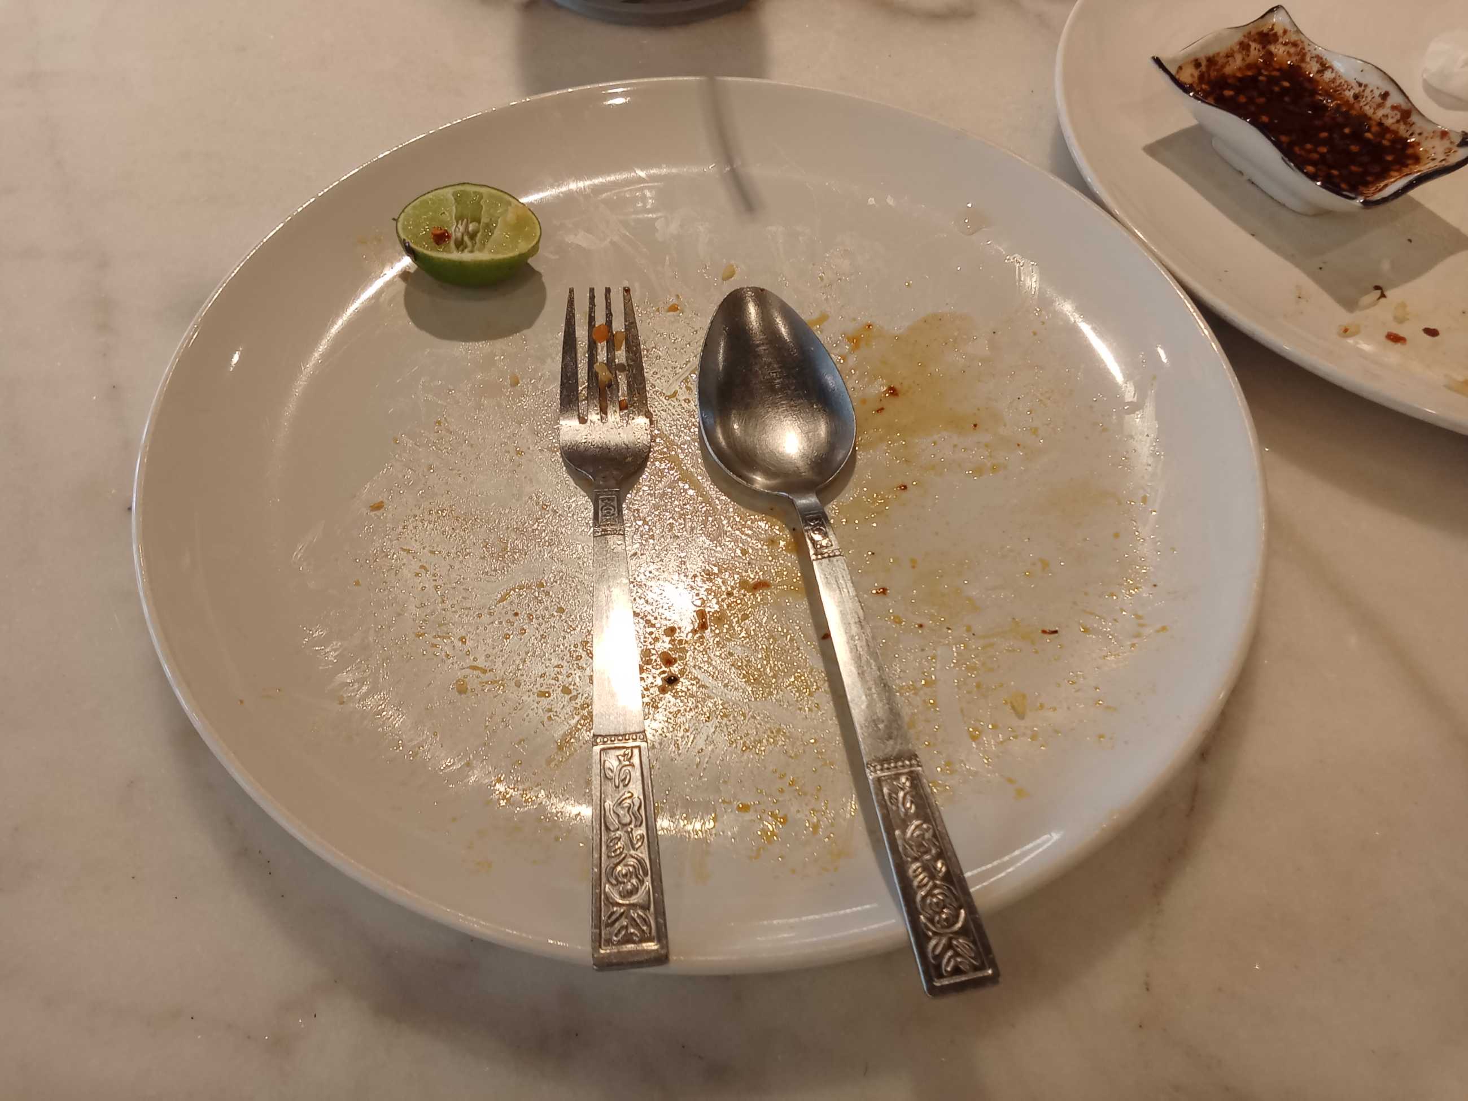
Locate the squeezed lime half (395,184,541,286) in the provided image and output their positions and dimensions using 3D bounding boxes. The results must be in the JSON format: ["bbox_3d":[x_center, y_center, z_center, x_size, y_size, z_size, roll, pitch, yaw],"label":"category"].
[{"bbox_3d":[-0.075,-0.088,0.326,0.041,0.019,0.036,0,56,-1],"label":"squeezed lime half"}]

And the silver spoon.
[{"bbox_3d":[0.023,0.000,0.259,0.041,0.022,0.195,-8,51,-7],"label":"silver spoon"}]

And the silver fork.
[{"bbox_3d":[-0.028,-0.002,0.261,0.024,0.018,0.191,-4,51,-4],"label":"silver fork"}]

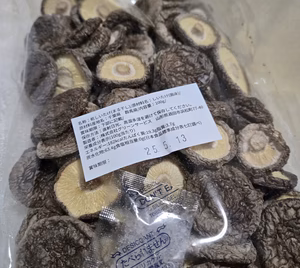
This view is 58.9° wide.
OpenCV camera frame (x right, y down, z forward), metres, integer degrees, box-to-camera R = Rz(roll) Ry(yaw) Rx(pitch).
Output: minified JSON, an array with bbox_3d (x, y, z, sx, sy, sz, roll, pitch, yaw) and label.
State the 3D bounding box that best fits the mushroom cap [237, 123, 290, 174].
[{"bbox_3d":[0.076,0.010,0.179,0.035,0.021,0.035,0,81,30],"label":"mushroom cap"}]

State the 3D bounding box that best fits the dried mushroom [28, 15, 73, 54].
[{"bbox_3d":[-0.076,-0.079,0.208,0.035,0.020,0.035,0,77,0],"label":"dried mushroom"}]

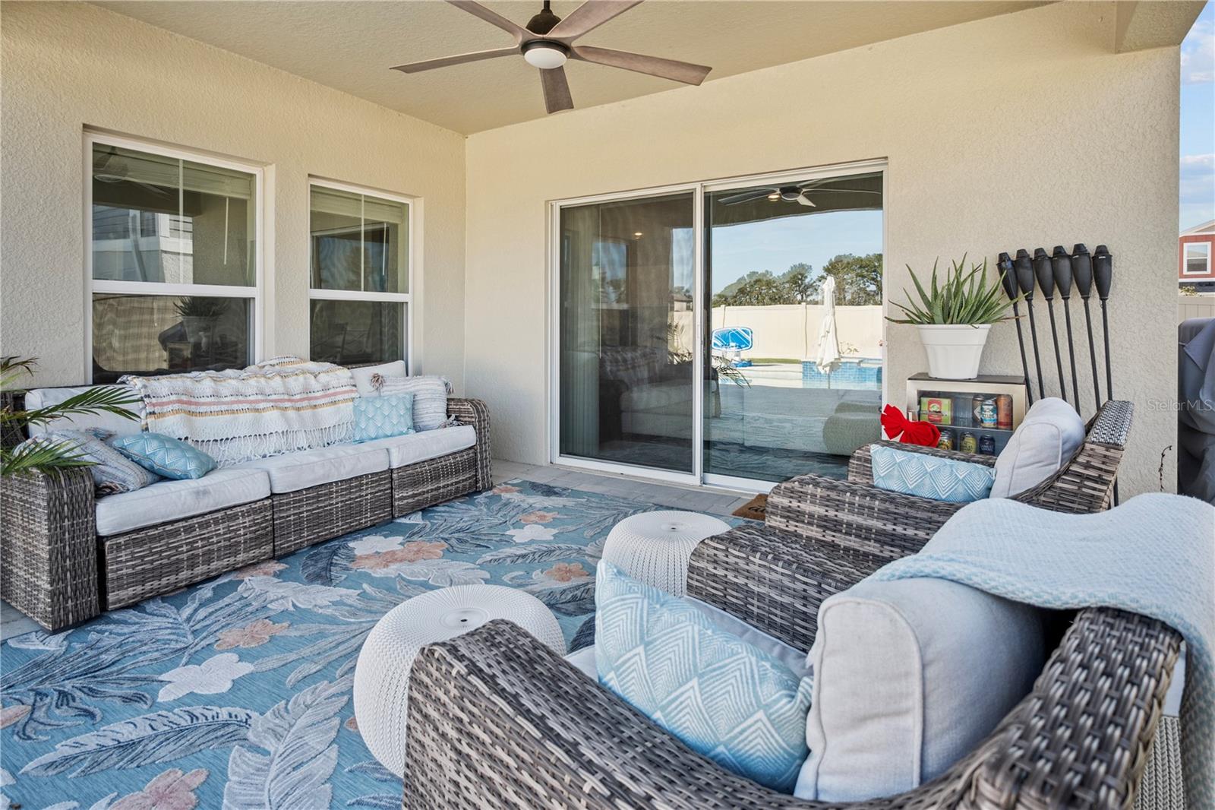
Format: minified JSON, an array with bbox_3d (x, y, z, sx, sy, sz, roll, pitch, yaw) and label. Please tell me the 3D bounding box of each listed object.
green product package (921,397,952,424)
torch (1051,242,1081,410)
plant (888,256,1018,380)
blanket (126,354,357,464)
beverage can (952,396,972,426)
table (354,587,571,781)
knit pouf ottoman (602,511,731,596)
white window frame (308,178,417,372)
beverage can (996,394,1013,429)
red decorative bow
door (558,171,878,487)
[{"bbox_3d":[1.642,0.020,3.015,0.130,0.128,0.240,3,6,32],"label":"green product package"},{"bbox_3d":[2.267,-0.011,2.917,0.085,1.539,0.085,-6,-5,32],"label":"torch"},{"bbox_3d":[1.735,-0.431,3.049,0.600,0.610,0.500,5,8,32],"label":"plant"},{"bbox_3d":[-1.911,0.002,3.314,0.420,0.500,1.120,5,8,32],"label":"blanket"},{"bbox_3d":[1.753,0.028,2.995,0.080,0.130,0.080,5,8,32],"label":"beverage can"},{"bbox_3d":[-0.390,0.714,1.662,0.560,0.310,0.560,1,7,0],"label":"table"},{"bbox_3d":[0.264,0.625,2.462,0.560,0.310,0.560,1,7,0],"label":"knit pouf ottoman"},{"bbox_3d":[-1.738,-0.779,4.403,0.090,1.478,0.870,5,8,32],"label":"white window frame"},{"bbox_3d":[1.883,0.034,2.878,0.070,0.157,0.070,5,8,32],"label":"beverage can"},{"bbox_3d":[1.474,0.099,2.965,0.290,0.220,0.120,6,9,40],"label":"red decorative bow"},{"bbox_3d":[0.582,-0.456,4.191,2.390,2.049,0.110,5,8,32],"label":"door"}]

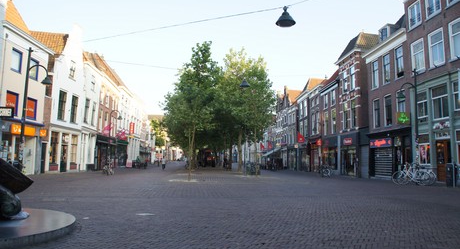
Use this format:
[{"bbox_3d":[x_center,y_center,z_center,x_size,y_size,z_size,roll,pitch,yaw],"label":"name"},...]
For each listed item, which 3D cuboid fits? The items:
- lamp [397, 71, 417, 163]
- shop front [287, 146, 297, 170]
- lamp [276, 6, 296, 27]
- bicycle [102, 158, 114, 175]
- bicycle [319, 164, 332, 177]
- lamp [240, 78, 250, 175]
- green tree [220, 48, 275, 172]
[{"bbox_3d":[9.150,0.096,17.800,1.150,5.900,0.500,1,-6,-5],"label":"lamp"},{"bbox_3d":[8.873,4.948,50.000,0.700,3.500,5.200,1,-6,-4],"label":"shop front"},{"bbox_3d":[1.385,-2.657,8.500,0.500,0.450,0.500,1,-6,0],"label":"lamp"},{"bbox_3d":[-9.854,3.469,28.000,0.600,1.120,1.750,-1,-6,17],"label":"bicycle"},{"bbox_3d":[8.308,4.013,30.000,1.750,1.100,0.600,-4,-8,37],"label":"bicycle"},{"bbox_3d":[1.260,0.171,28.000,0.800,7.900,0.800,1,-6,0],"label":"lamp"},{"bbox_3d":[1.720,-1.165,36.000,5.800,12.600,5.800,1,-6,0],"label":"green tree"}]

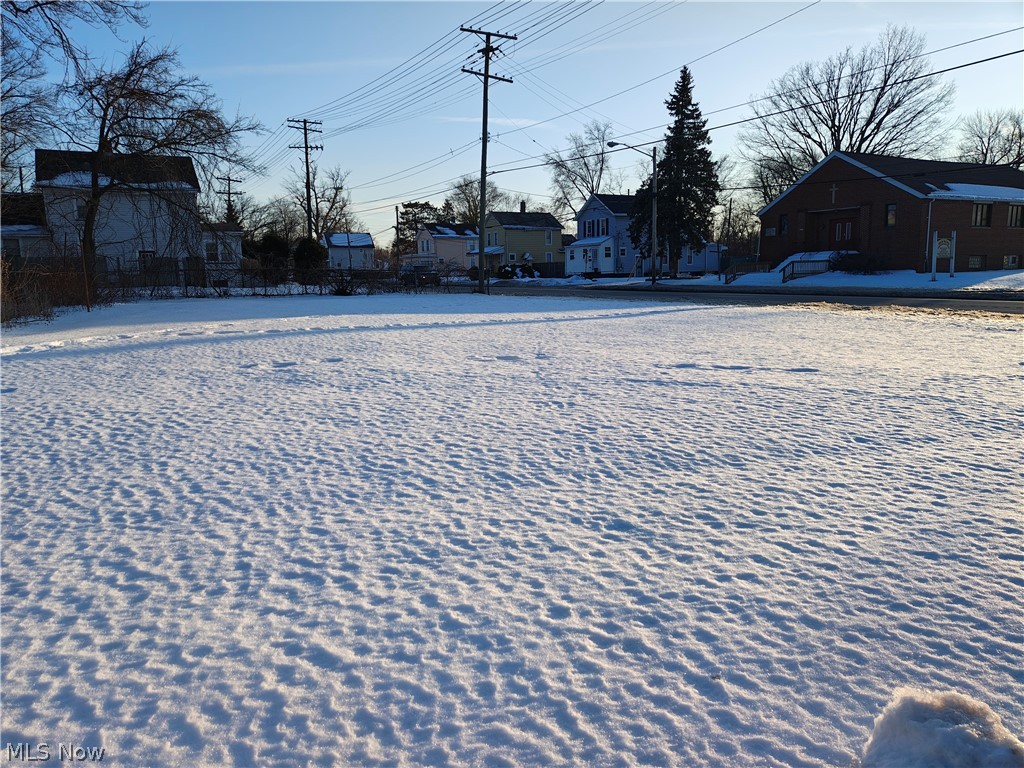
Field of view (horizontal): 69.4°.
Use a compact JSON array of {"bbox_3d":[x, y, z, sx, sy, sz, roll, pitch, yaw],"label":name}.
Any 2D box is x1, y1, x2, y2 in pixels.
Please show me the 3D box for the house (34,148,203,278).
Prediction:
[{"bbox_3d":[-27.828,-11.700,52.913,9.670,9.210,8.400,-6,10,-28],"label":"house"}]

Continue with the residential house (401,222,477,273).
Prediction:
[{"bbox_3d":[-8.840,-16.970,94.260,9.600,6.800,6.400,-6,9,-29],"label":"residential house"}]

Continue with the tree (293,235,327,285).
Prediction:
[{"bbox_3d":[-13.110,-7.910,47.770,2.300,3.200,2.300,-1,8,0],"label":"tree"}]

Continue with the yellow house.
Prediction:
[{"bbox_3d":[0.300,-15.480,82.390,9.200,7.000,6.400,-6,9,-29],"label":"yellow house"}]

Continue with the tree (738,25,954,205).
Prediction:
[{"bbox_3d":[31.354,-21.678,69.317,18.110,22.250,16.300,3,9,24],"label":"tree"}]

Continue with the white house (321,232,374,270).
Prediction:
[{"bbox_3d":[-26.280,-19.880,116.420,7.200,7.000,5.900,-6,9,-29],"label":"white house"}]

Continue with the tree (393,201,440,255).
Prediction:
[{"bbox_3d":[-14.310,-21.280,109.180,7.000,11.300,7.000,-1,8,0],"label":"tree"}]

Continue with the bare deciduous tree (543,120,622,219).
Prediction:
[{"bbox_3d":[7.960,-20.720,82.760,9.000,17.200,9.000,-1,8,0],"label":"bare deciduous tree"}]

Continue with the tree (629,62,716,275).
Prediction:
[{"bbox_3d":[13.030,-16.800,58.810,7.000,16.500,7.000,-1,8,0],"label":"tree"}]

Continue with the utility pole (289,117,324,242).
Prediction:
[{"bbox_3d":[-16.350,-14.410,59.040,2.750,13.300,0.400,-6,9,-29],"label":"utility pole"}]

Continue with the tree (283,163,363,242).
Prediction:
[{"bbox_3d":[-19.754,-16.768,77.089,7.880,12.040,7.090,-3,9,-14],"label":"tree"}]

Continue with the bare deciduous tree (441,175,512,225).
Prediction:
[{"bbox_3d":[-5.470,-23.301,110.833,9.580,15.420,9.100,-1,9,-3],"label":"bare deciduous tree"}]

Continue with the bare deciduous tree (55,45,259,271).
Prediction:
[{"bbox_3d":[-16.090,-9.625,33.659,8.210,11.110,7.390,-5,10,-24],"label":"bare deciduous tree"}]

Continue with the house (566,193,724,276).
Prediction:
[{"bbox_3d":[14.582,-16.092,80.445,16.480,8.390,7.610,-5,10,-27],"label":"house"}]

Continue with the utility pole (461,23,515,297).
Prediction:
[{"bbox_3d":[-0.975,-9.167,30.691,2.560,10.690,0.450,-6,10,-29],"label":"utility pole"}]

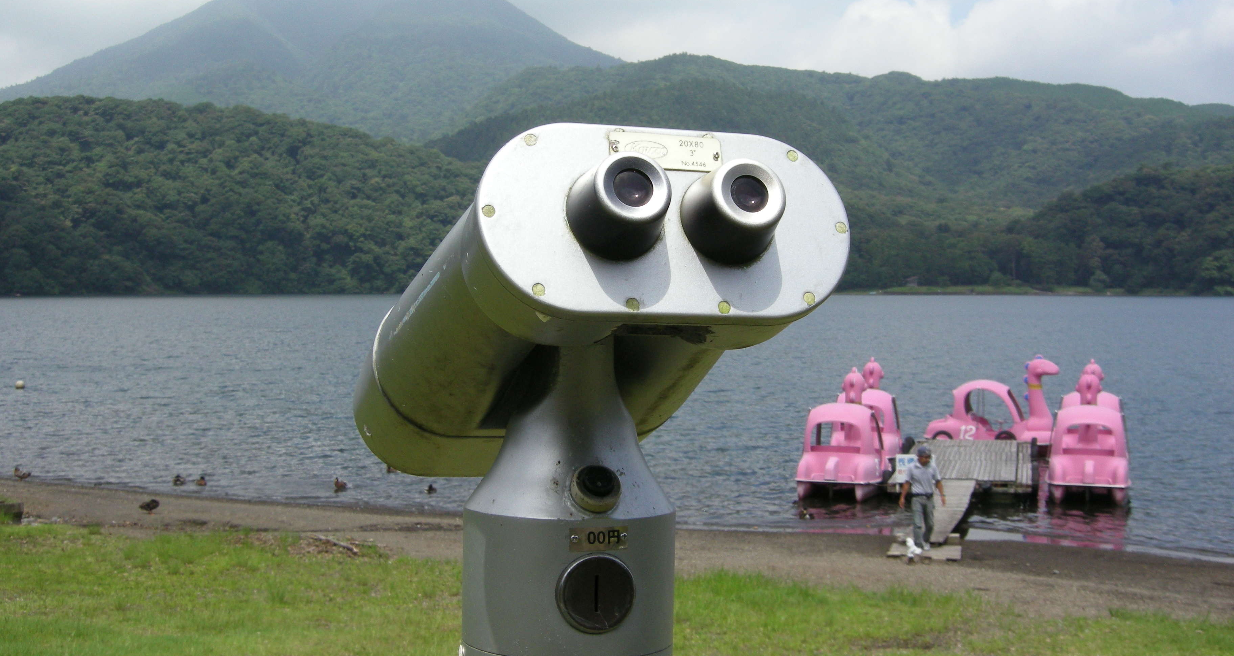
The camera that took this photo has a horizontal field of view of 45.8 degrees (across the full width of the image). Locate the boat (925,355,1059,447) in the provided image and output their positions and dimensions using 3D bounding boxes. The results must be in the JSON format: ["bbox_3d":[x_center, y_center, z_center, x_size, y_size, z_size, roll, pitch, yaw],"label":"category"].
[{"bbox_3d":[9.839,1.978,38.200,3.400,2.550,1.680,0,2,16],"label":"boat"}]

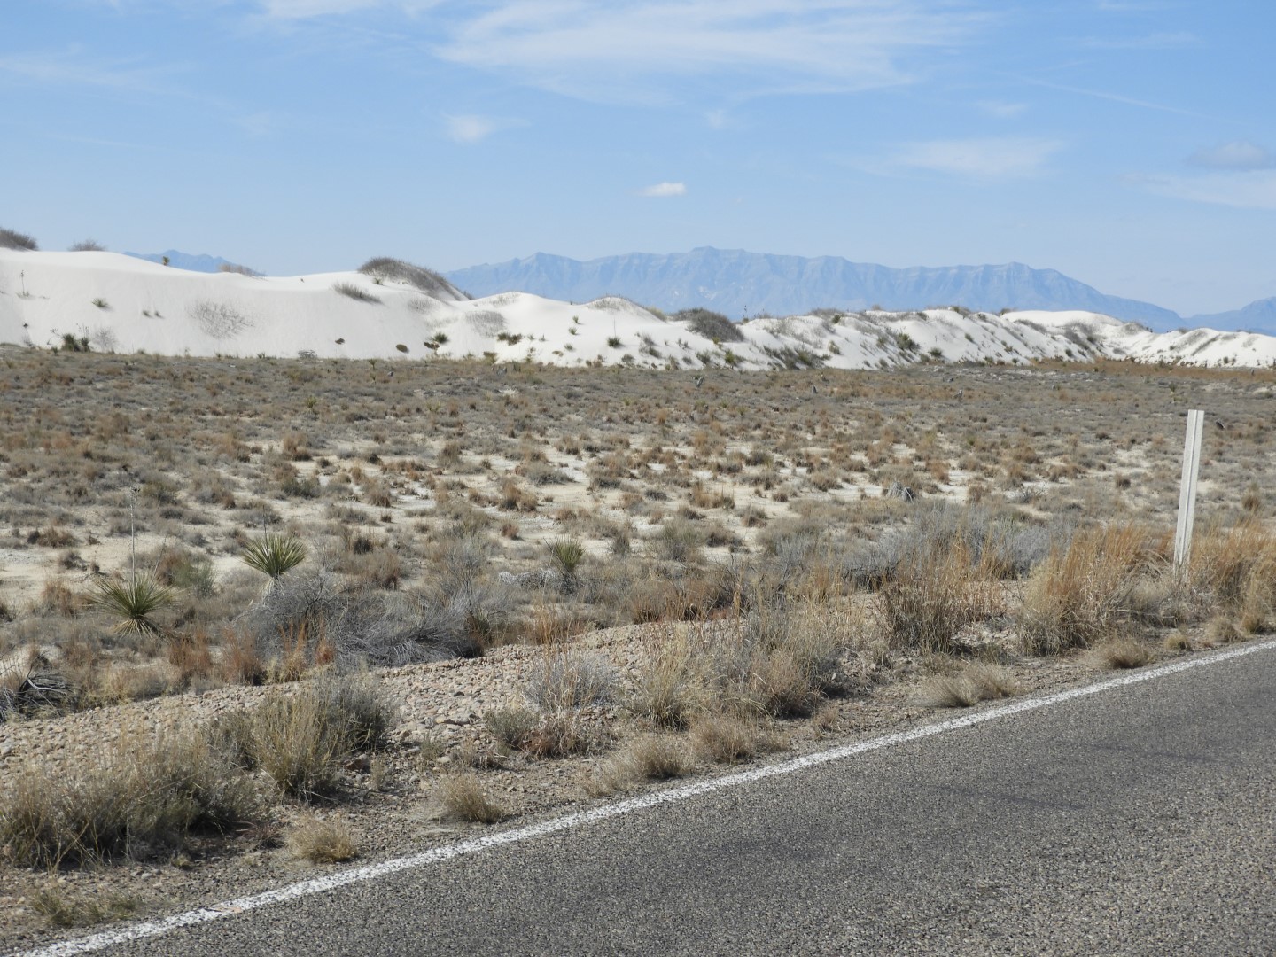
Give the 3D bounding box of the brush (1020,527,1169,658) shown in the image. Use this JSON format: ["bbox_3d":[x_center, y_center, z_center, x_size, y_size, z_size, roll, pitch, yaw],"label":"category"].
[{"bbox_3d":[2.387,0.578,11.600,0.680,0.620,0.780,4,5,40],"label":"brush"}]

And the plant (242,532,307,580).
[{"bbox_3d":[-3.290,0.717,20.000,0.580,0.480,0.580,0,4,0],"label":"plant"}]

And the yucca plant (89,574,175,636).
[{"bbox_3d":[-3.938,0.988,17.200,0.670,0.500,0.670,0,4,0],"label":"yucca plant"}]

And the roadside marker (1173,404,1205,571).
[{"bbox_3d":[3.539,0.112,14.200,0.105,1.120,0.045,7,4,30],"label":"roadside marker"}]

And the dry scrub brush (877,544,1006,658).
[{"bbox_3d":[1.541,0.614,11.300,0.580,0.520,0.650,4,5,40],"label":"dry scrub brush"}]

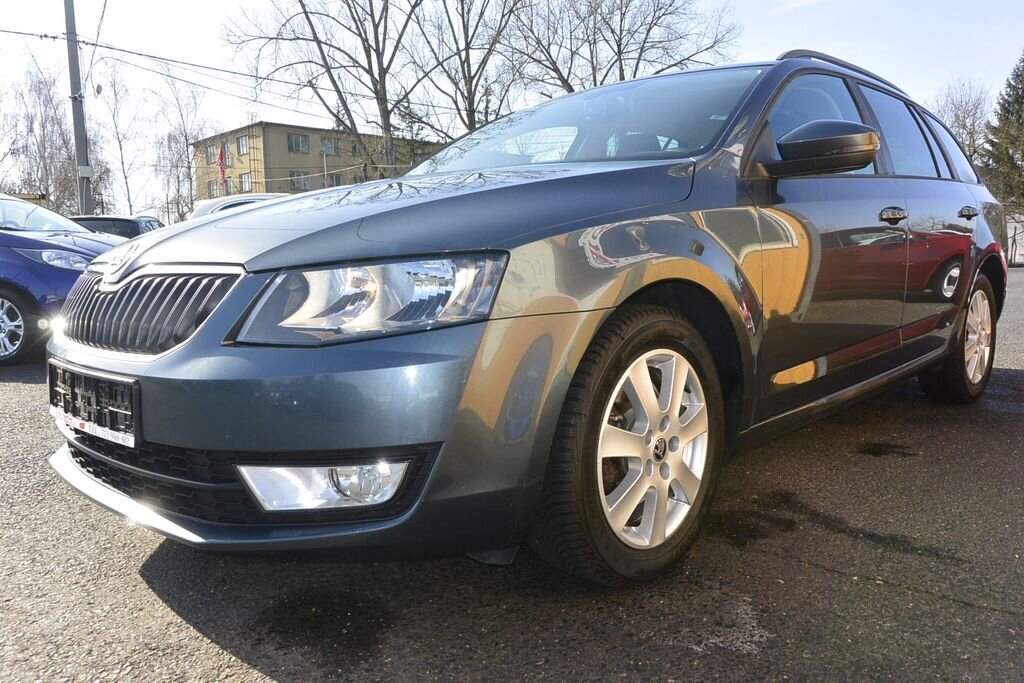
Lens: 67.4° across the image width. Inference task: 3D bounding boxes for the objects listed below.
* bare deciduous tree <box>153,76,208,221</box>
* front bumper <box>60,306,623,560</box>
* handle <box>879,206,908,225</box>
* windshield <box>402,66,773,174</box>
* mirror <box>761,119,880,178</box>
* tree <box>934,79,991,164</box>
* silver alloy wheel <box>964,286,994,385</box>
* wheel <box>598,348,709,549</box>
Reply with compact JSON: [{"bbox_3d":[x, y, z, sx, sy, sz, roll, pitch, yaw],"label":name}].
[{"bbox_3d":[-20.452,-10.370,47.387,3.600,12.560,3.600,-4,7,-23],"label":"bare deciduous tree"},{"bbox_3d":[-0.670,0.138,1.905,1.800,0.480,0.700,5,9,44],"label":"front bumper"},{"bbox_3d":[1.280,-0.423,2.583,0.055,0.060,0.220,5,9,44],"label":"handle"},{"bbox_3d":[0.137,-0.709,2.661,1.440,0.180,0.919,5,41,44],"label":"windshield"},{"bbox_3d":[0.847,-0.522,2.100,0.230,0.165,0.240,5,9,44],"label":"mirror"},{"bbox_3d":[23.147,-9.000,39.554,3.400,9.550,3.400,2,7,30],"label":"tree"},{"bbox_3d":[2.131,-0.024,3.656,0.170,0.440,0.440,5,9,44],"label":"silver alloy wheel"},{"bbox_3d":[0.265,0.231,1.745,0.170,0.440,0.440,5,9,43],"label":"wheel"}]

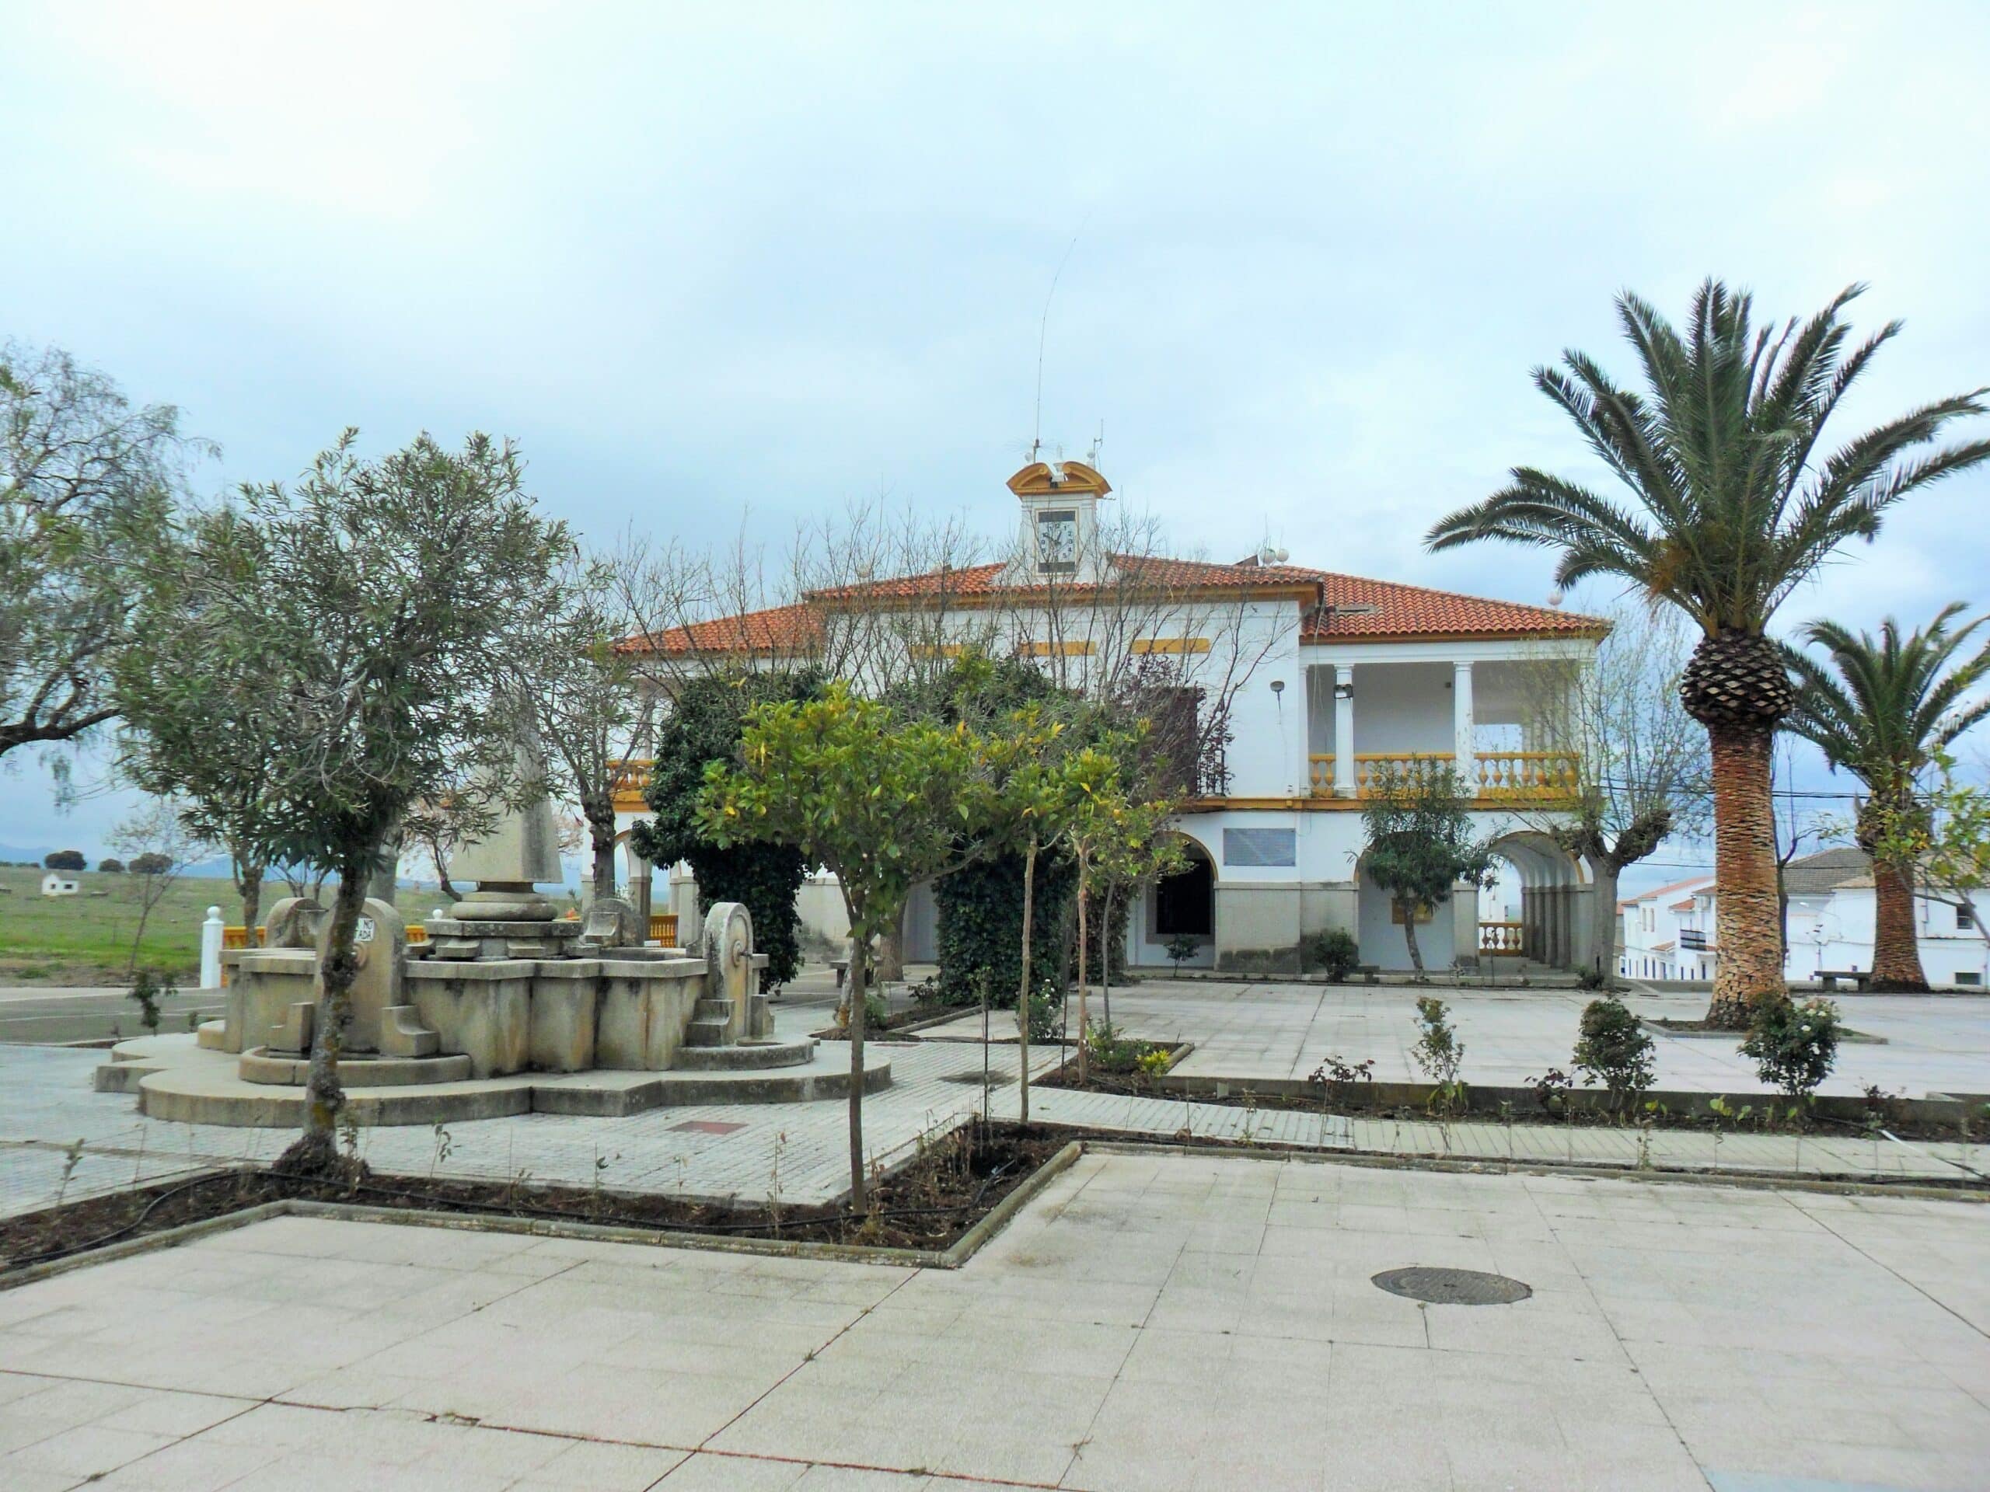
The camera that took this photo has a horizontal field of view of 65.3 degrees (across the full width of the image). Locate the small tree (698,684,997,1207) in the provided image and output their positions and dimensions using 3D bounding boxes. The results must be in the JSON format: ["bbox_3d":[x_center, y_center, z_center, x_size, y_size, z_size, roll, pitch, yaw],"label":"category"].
[{"bbox_3d":[-0.732,0.952,7.585,1.450,2.525,1.450,1,-5,0],"label":"small tree"}]

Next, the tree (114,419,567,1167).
[{"bbox_3d":[-3.501,0.240,8.315,2.200,3.960,2.200,0,-5,12],"label":"tree"}]

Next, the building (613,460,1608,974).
[{"bbox_3d":[2.374,-0.133,37.174,21.200,10.400,12.000,0,-5,12],"label":"building"}]

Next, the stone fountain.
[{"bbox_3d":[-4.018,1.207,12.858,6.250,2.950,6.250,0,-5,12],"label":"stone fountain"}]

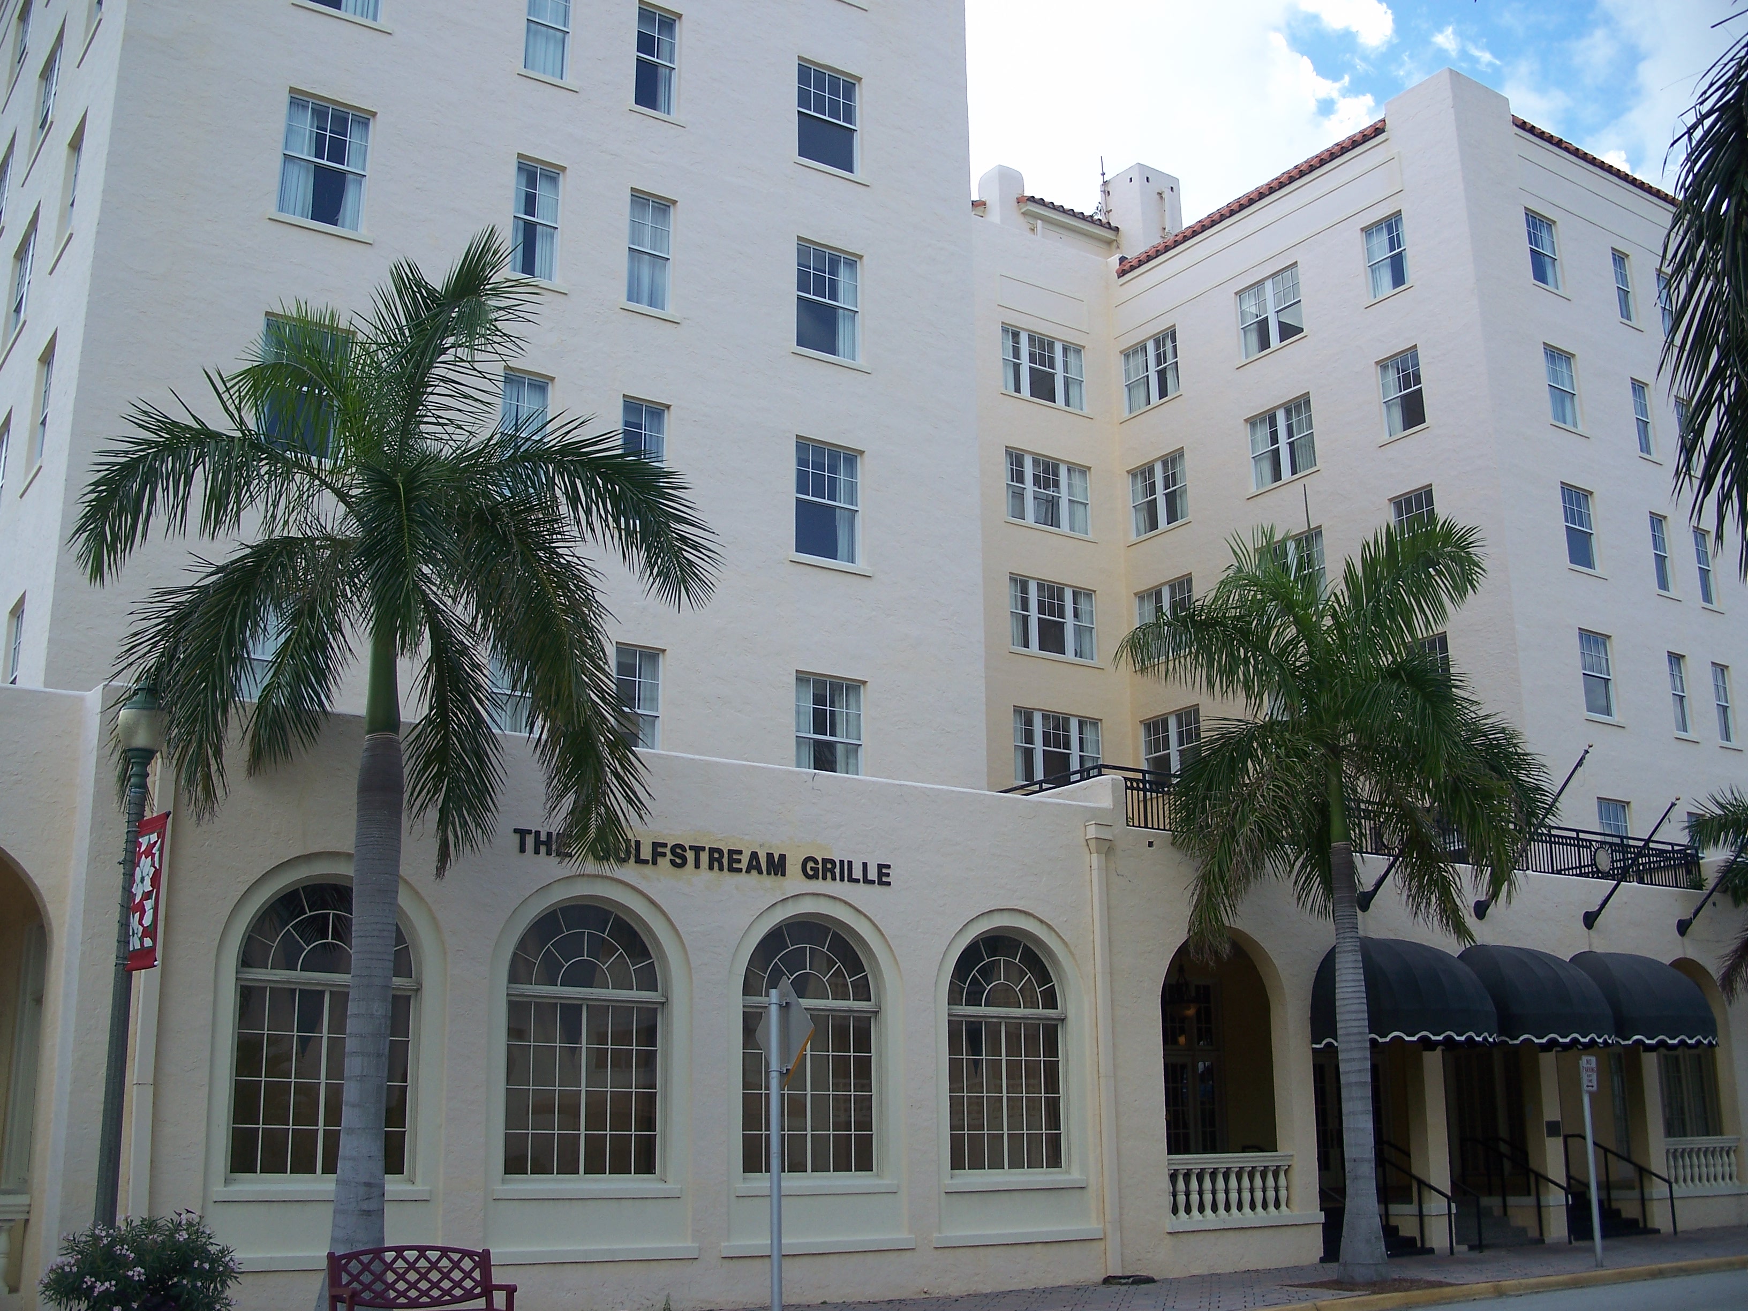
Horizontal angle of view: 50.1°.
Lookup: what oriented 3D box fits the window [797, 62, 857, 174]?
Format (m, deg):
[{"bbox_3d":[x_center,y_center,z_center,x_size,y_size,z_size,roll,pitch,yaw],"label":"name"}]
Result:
[{"bbox_3d":[-0.761,-8.446,29.393,1.148,1.679,0.120,9,-18,-33],"label":"window"}]

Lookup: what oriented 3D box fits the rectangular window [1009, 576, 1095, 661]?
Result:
[{"bbox_3d":[4.182,-0.869,44.011,2.569,1.740,0.150,9,-18,-34],"label":"rectangular window"}]

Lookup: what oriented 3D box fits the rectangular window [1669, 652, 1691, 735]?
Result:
[{"bbox_3d":[17.791,0.868,41.392,0.730,1.820,0.150,10,-18,-33],"label":"rectangular window"}]

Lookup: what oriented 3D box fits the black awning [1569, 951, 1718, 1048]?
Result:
[{"bbox_3d":[12.458,5.558,30.434,2.500,1.700,1.800,10,-18,-33],"label":"black awning"}]

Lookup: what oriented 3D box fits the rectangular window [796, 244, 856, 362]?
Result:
[{"bbox_3d":[-0.720,-5.499,28.994,1.120,1.780,0.150,10,-19,-34],"label":"rectangular window"}]

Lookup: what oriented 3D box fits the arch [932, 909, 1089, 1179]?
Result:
[{"bbox_3d":[1.674,4.766,23.070,2.410,3.275,0.300,9,-18,-33],"label":"arch"}]

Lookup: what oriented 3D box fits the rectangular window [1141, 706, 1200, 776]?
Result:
[{"bbox_3d":[7.429,2.341,46.118,0.150,1.820,2.050,10,-18,-33],"label":"rectangular window"}]

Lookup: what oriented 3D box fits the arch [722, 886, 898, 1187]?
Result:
[{"bbox_3d":[-0.671,4.262,20.863,2.320,3.192,0.300,9,-18,-34],"label":"arch"}]

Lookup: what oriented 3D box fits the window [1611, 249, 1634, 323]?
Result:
[{"bbox_3d":[17.351,-8.557,43.281,0.650,1.770,0.150,10,-19,-34],"label":"window"}]

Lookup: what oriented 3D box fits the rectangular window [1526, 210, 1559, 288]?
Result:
[{"bbox_3d":[14.434,-8.678,40.436,1.137,1.679,0.120,9,-18,-33],"label":"rectangular window"}]

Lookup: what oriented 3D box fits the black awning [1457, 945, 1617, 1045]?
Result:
[{"bbox_3d":[9.680,5.008,27.672,2.429,1.638,1.520,9,-18,-33],"label":"black awning"}]

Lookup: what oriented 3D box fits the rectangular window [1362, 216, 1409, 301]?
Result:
[{"bbox_3d":[10.957,-8.546,39.977,0.150,1.740,1.107,9,-18,-34],"label":"rectangular window"}]

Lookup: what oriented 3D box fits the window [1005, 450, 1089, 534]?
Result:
[{"bbox_3d":[4.145,-3.915,44.826,2.581,1.740,0.150,9,-18,-34],"label":"window"}]

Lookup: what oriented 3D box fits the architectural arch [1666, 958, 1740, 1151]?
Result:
[{"bbox_3d":[15.118,7.339,34.331,2.420,3.500,0.360,10,-19,-34],"label":"architectural arch"}]

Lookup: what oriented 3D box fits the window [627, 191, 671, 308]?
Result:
[{"bbox_3d":[-3.331,-5.963,27.678,0.740,1.820,0.150,10,-18,-33],"label":"window"}]

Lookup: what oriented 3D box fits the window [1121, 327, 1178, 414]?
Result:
[{"bbox_3d":[7.295,-7.387,48.783,0.150,1.820,2.050,10,-18,-33],"label":"window"}]

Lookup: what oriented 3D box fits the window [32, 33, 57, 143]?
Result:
[{"bbox_3d":[-12.569,-8.562,28.615,0.120,1.679,2.044,9,-18,-33],"label":"window"}]

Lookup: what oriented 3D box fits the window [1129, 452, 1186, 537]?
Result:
[{"bbox_3d":[7.091,-3.969,46.094,0.120,1.679,2.022,9,-18,-33],"label":"window"}]

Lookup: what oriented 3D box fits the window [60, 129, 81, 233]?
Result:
[{"bbox_3d":[-10.240,-6.026,23.827,0.150,1.740,1.159,9,-18,-34],"label":"window"}]

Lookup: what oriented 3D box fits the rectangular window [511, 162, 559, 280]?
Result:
[{"bbox_3d":[-4.812,-6.195,26.684,0.740,1.820,0.150,10,-18,-33],"label":"rectangular window"}]

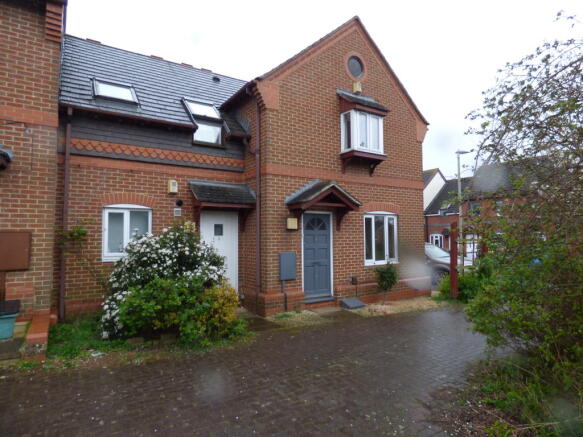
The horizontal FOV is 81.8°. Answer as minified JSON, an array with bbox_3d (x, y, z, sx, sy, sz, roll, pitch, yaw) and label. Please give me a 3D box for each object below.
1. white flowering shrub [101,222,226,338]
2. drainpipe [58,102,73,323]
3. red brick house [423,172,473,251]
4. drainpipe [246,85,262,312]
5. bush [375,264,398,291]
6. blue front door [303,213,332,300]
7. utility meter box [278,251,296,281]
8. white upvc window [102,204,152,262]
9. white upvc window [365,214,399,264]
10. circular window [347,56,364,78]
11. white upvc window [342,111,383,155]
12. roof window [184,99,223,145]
[{"bbox_3d":[-2.309,1.011,6.289,2.081,1.827,1.522,1,-3,-32],"label":"white flowering shrub"},{"bbox_3d":[-4.147,-0.119,6.186,0.081,3.908,0.091,1,-3,-32],"label":"drainpipe"},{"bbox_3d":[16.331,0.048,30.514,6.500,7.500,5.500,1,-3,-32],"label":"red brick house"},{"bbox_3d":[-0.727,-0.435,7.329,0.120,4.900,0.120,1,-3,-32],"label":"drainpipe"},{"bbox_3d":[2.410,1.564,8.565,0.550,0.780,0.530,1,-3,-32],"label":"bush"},{"bbox_3d":[0.598,0.873,7.909,0.930,2.070,0.100,1,-3,-32],"label":"blue front door"},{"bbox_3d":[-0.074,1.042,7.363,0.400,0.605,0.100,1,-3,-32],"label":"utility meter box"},{"bbox_3d":[-3.300,0.289,6.825,0.893,1.147,0.101,1,-3,-32],"label":"white upvc window"},{"bbox_3d":[2.385,0.515,9.028,1.270,1.430,0.110,1,-3,-32],"label":"white upvc window"},{"bbox_3d":[1.702,-3.995,8.921,0.609,0.609,0.101,1,-3,-32],"label":"circular window"},{"bbox_3d":[1.791,-2.111,8.502,1.070,0.970,0.400,1,-3,-32],"label":"white upvc window"},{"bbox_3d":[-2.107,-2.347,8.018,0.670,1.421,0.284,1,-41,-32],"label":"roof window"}]

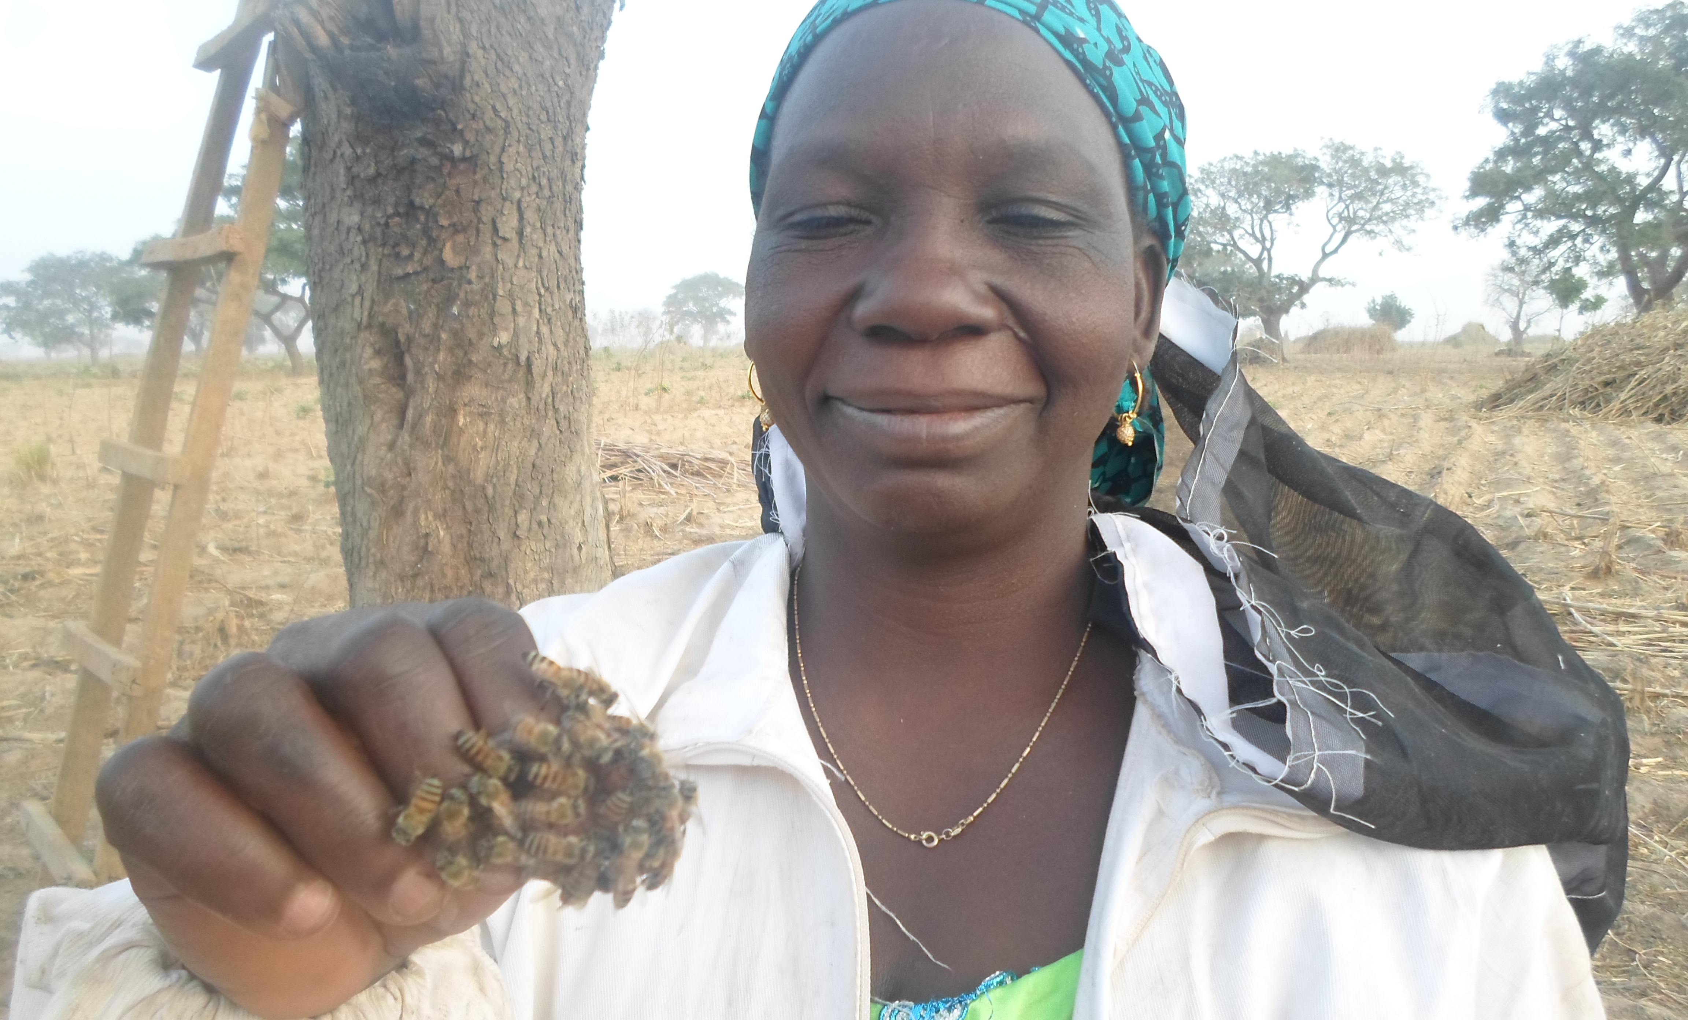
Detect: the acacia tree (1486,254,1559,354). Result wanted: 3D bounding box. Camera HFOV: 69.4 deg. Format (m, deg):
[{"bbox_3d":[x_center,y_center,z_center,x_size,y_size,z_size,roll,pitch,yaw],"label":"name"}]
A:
[{"bbox_3d":[43.371,-13.163,78.000,4.641,6.328,4.409,0,8,0],"label":"acacia tree"}]

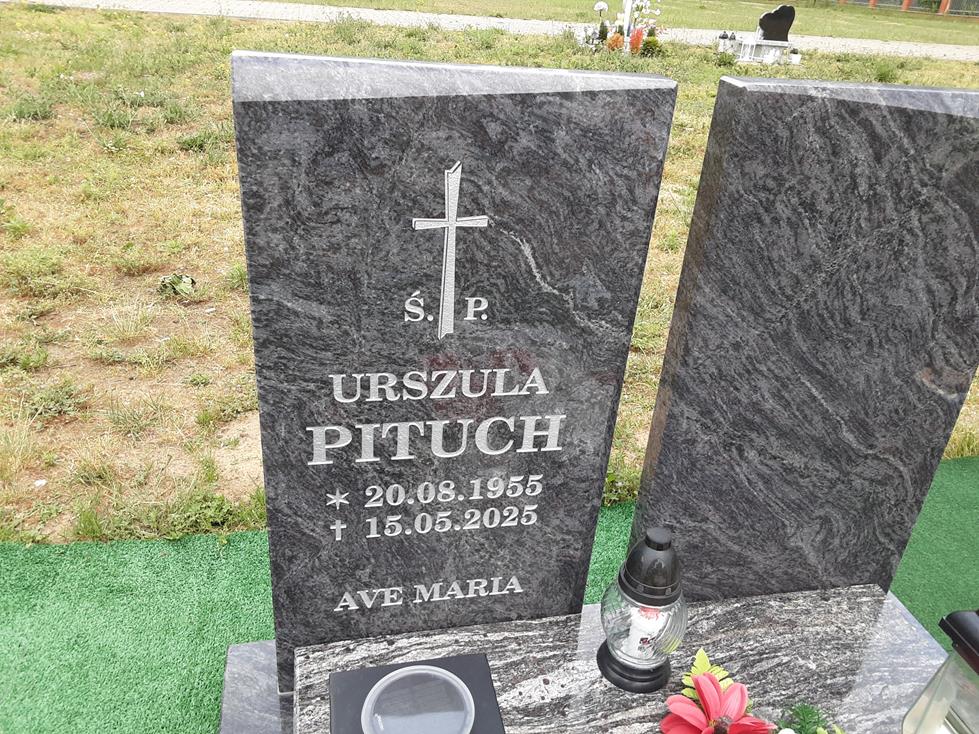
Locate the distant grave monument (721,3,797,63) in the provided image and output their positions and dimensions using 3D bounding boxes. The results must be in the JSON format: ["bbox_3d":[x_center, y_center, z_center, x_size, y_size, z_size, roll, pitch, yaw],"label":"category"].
[{"bbox_3d":[4.820,-5.980,14.180,0.920,0.960,0.750,-2,28,-13],"label":"distant grave monument"}]

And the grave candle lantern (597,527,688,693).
[{"bbox_3d":[0.266,0.395,1.331,0.146,0.284,0.146,-2,28,-13],"label":"grave candle lantern"}]

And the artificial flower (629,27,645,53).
[{"bbox_3d":[2.560,-5.690,13.820,0.220,0.440,0.220,-2,28,-13],"label":"artificial flower"}]

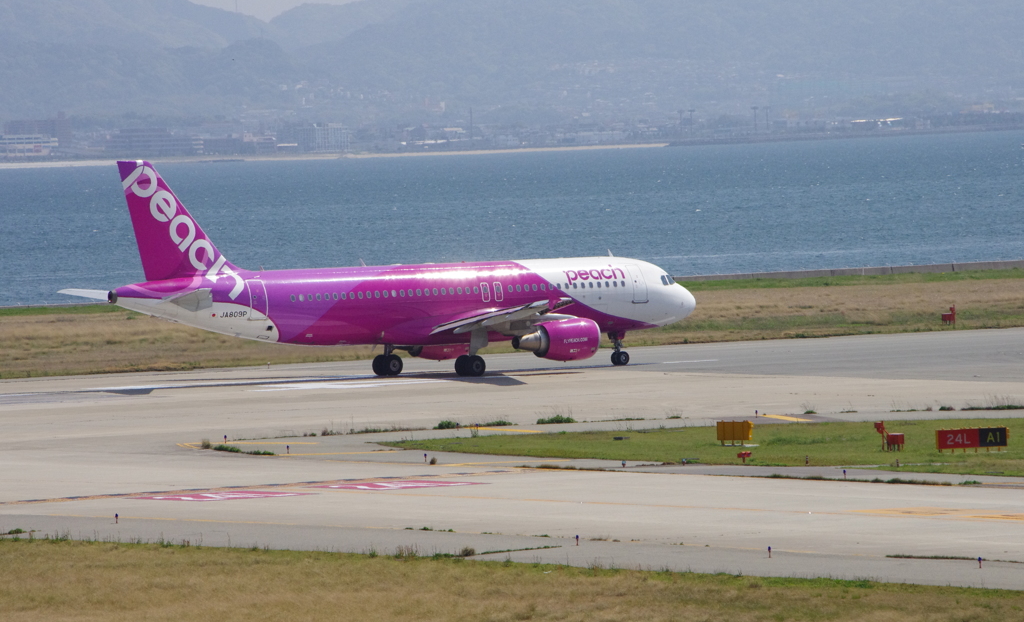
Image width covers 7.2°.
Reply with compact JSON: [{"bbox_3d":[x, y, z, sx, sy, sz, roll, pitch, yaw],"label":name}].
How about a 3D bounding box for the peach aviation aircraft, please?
[{"bbox_3d":[-5.388,-2.414,424.744,37.570,11.760,34.100,-3,2,-36],"label":"peach aviation aircraft"}]

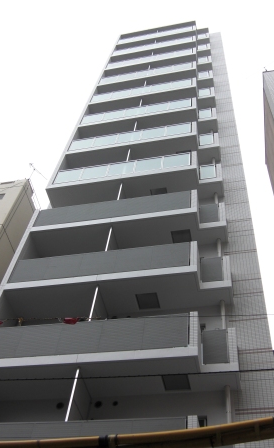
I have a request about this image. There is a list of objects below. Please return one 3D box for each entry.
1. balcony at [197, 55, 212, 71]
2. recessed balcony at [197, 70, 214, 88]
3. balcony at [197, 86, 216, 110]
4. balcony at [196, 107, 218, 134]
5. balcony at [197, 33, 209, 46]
[{"bbox_3d":[4.472,-10.309,32.957,0.893,1.408,0.718,-7,-57,11],"label":"balcony"},{"bbox_3d":[3.965,-8.153,28.908,0.859,1.354,0.681,-7,-57,11],"label":"recessed balcony"},{"bbox_3d":[3.690,-6.519,26.527,0.859,1.354,0.681,-7,-57,11],"label":"balcony"},{"bbox_3d":[3.415,-4.886,24.147,0.859,1.354,0.681,-7,-57,11],"label":"balcony"},{"bbox_3d":[5.055,-13.748,37.994,0.893,1.408,0.718,-7,-57,11],"label":"balcony"}]

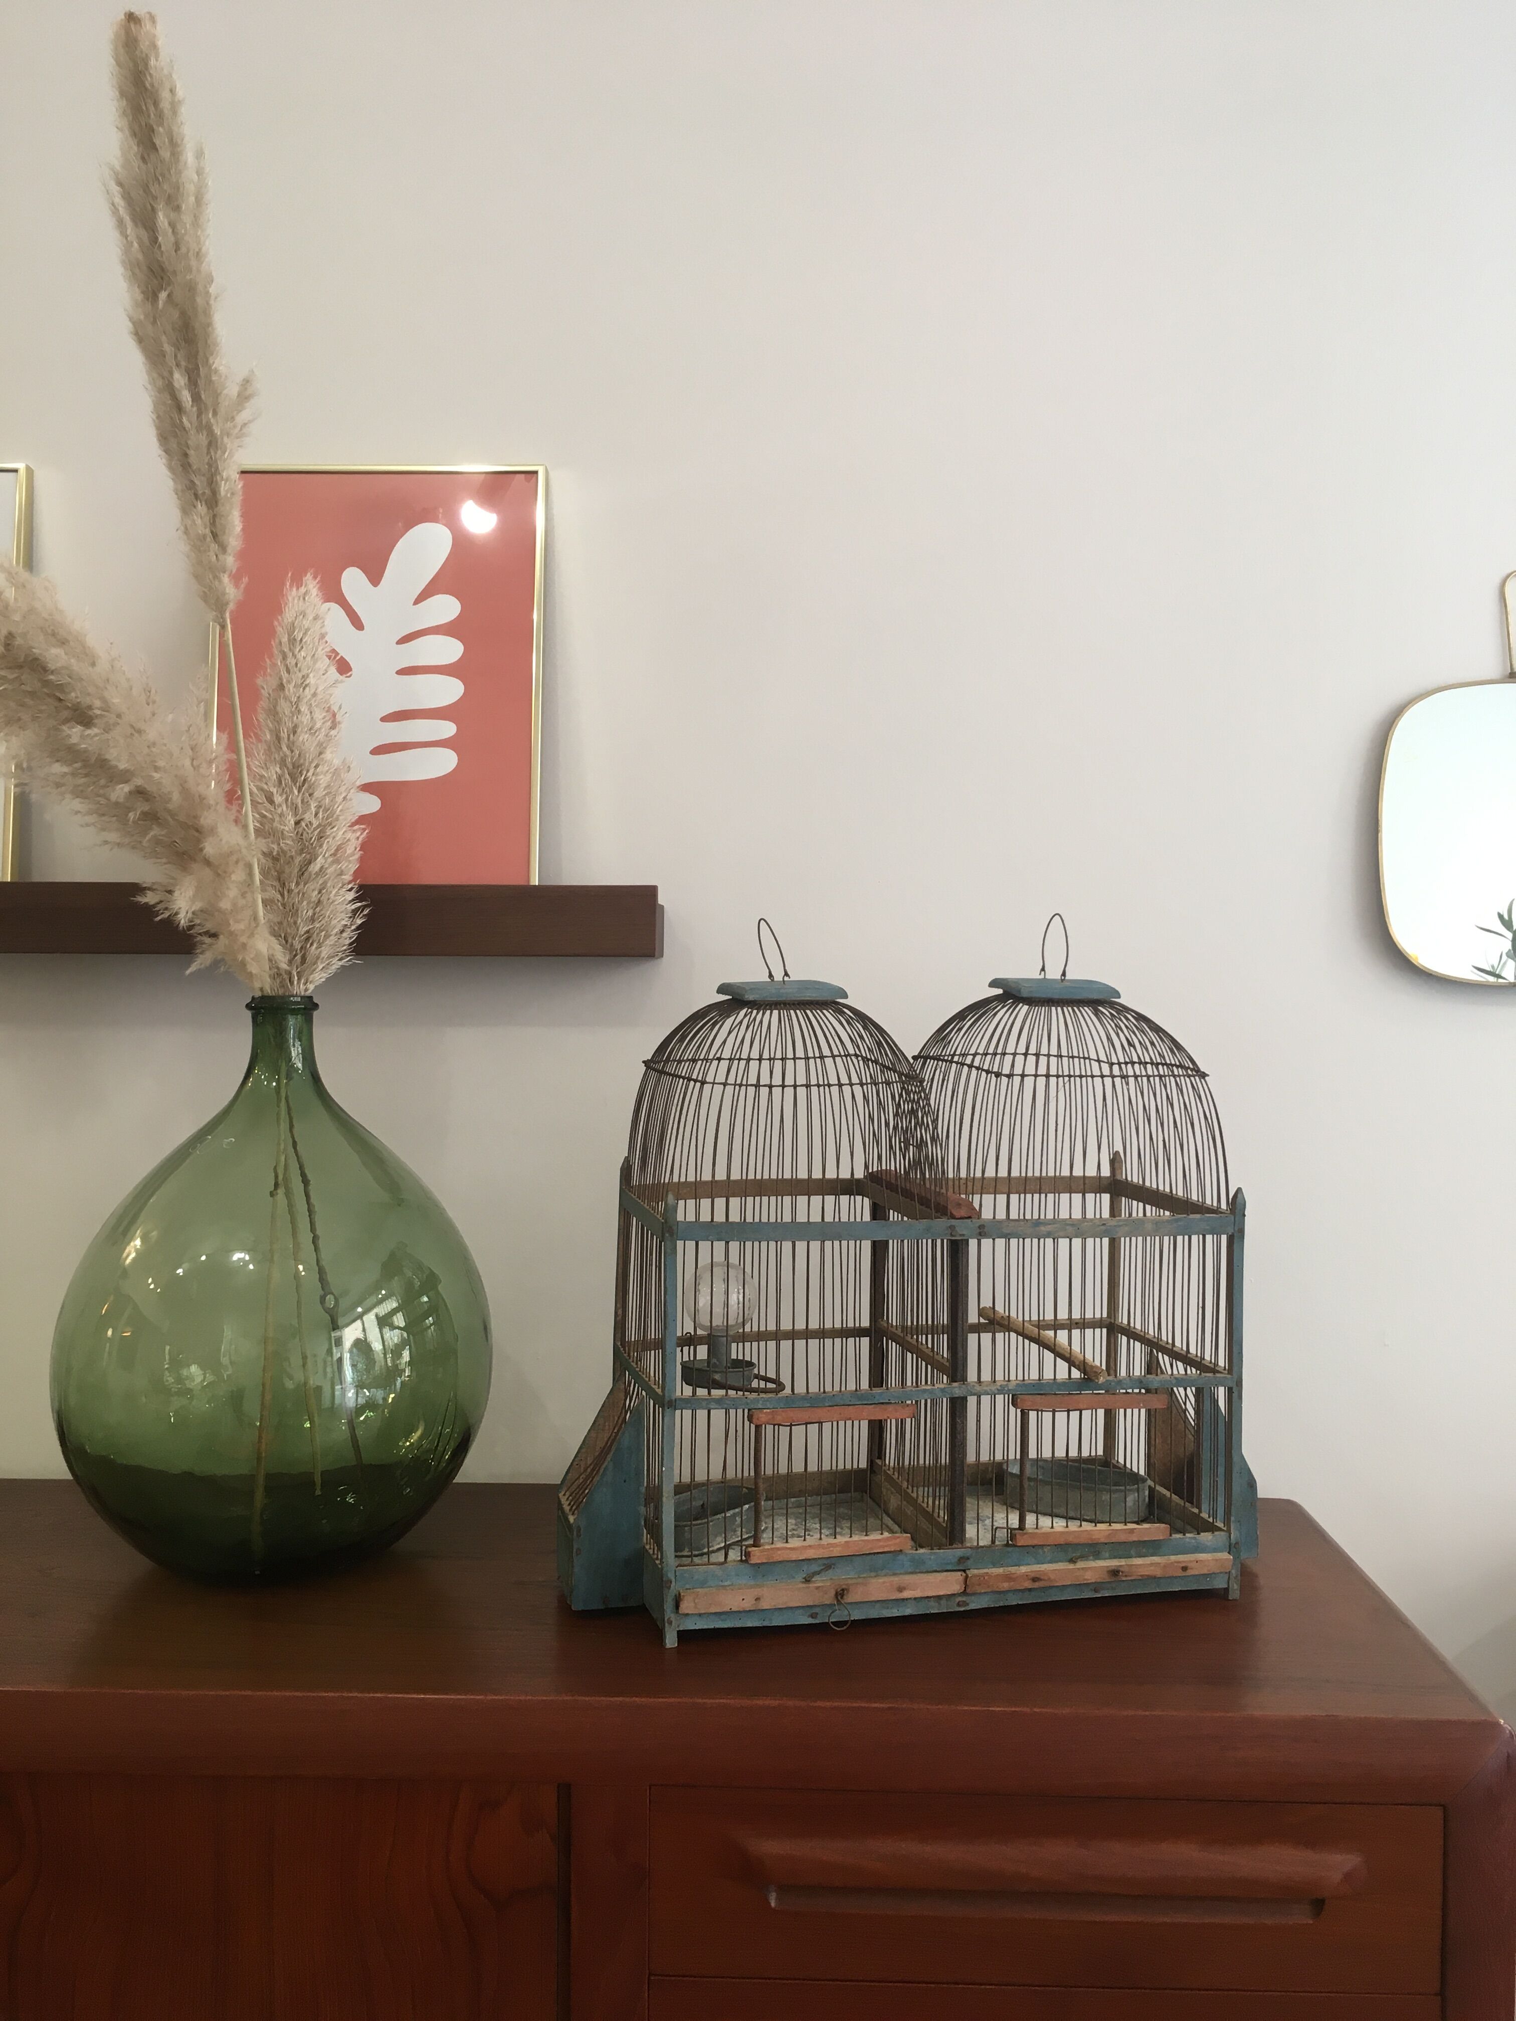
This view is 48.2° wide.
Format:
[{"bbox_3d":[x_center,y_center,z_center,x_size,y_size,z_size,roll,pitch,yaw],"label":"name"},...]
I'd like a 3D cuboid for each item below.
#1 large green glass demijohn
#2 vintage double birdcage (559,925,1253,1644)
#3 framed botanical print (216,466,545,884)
[{"bbox_3d":[-0.398,0.225,1.403,0.348,0.462,0.348,1,2,2],"label":"large green glass demijohn"},{"bbox_3d":[0.135,0.194,1.384,0.567,0.534,0.235,0,2,-13],"label":"vintage double birdcage"},{"bbox_3d":[-0.349,-0.298,1.554,0.308,0.406,0.020,1,-3,2],"label":"framed botanical print"}]

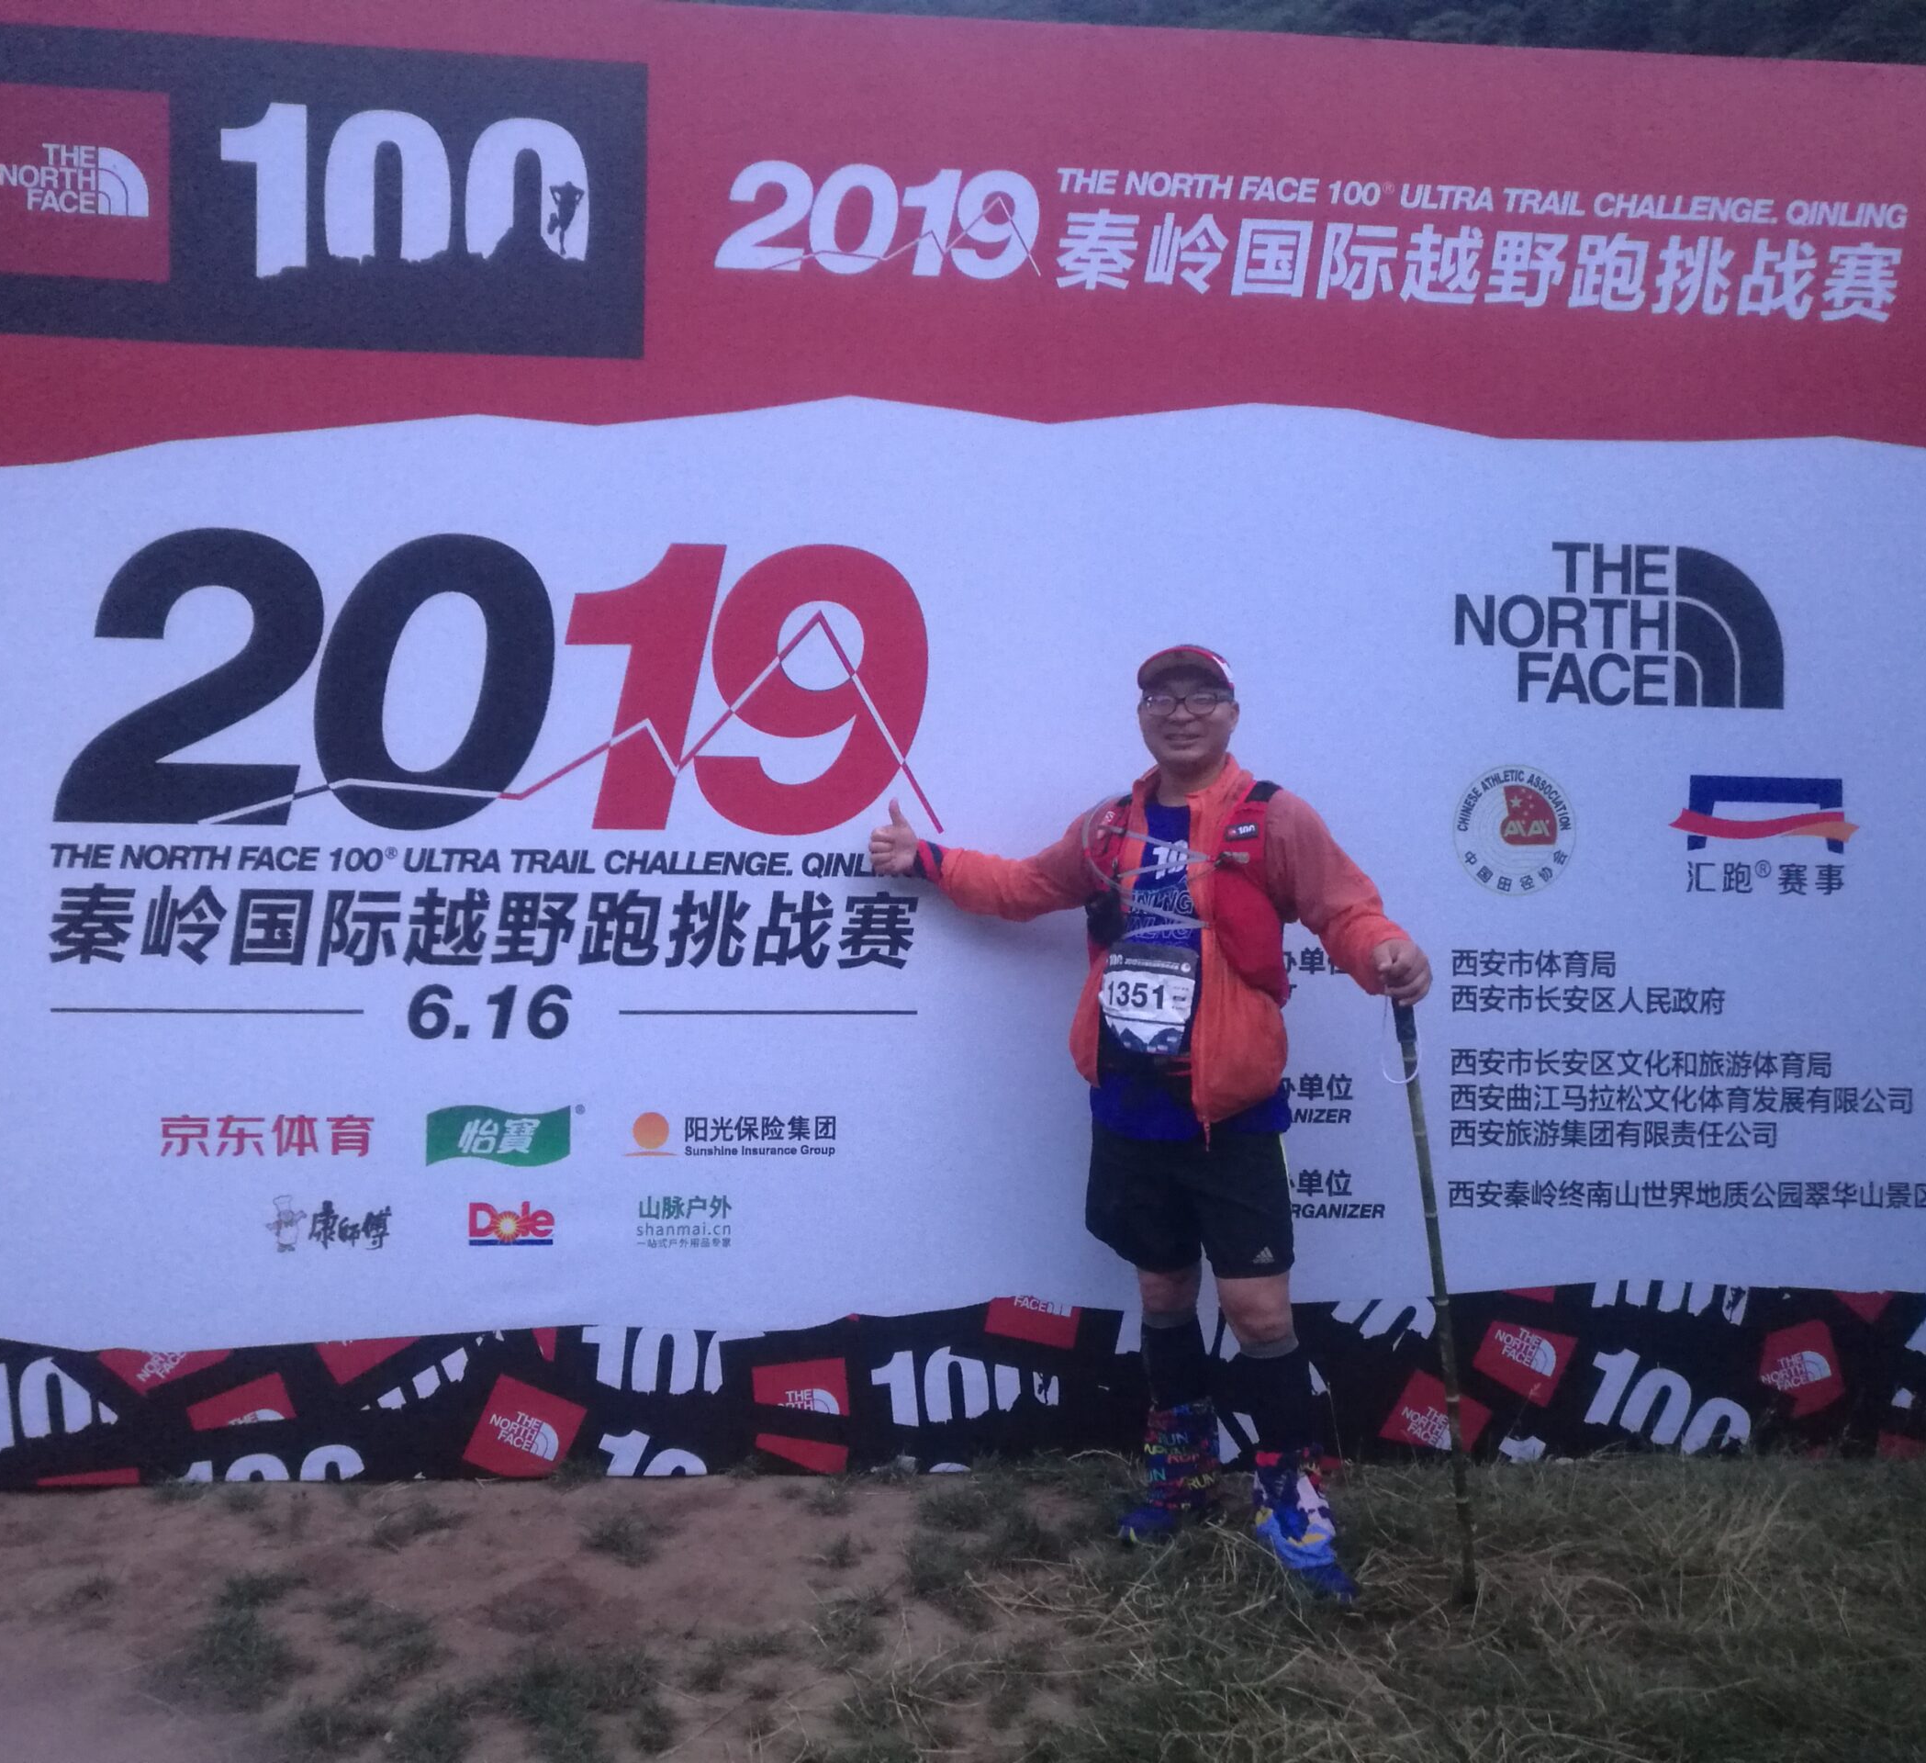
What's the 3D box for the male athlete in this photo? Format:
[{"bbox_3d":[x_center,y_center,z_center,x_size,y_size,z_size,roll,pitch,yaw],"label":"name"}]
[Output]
[{"bbox_3d":[0.355,0.415,3.480,1.040,1.710,0.470,1,1,17],"label":"male athlete"}]

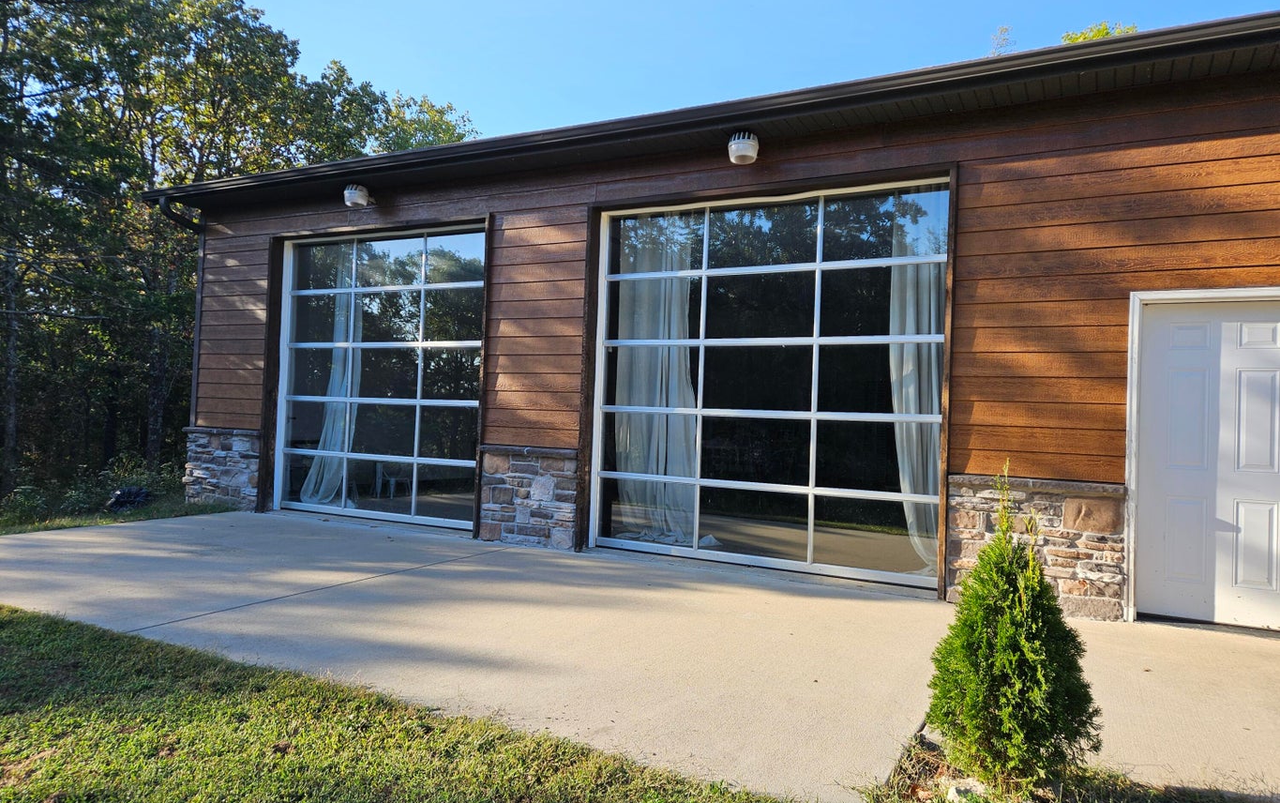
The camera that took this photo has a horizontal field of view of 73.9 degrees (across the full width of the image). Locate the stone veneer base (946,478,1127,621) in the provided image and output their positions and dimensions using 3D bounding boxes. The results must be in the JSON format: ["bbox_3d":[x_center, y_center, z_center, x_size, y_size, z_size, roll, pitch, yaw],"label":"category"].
[{"bbox_3d":[2.730,0.996,5.922,1.121,0.907,0.110,1,-1,28],"label":"stone veneer base"}]

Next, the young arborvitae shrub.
[{"bbox_3d":[1.423,0.841,3.196,0.630,1.170,0.620,1,-1,28],"label":"young arborvitae shrub"}]

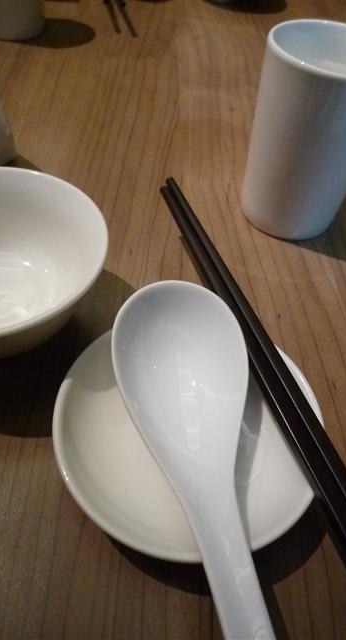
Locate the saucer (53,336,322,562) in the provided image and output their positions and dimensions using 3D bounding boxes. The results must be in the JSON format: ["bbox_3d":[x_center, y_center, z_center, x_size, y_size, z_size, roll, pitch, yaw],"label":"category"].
[{"bbox_3d":[0.006,0.043,0.189,0.105,0.020,0.105,3,51,-4],"label":"saucer"}]

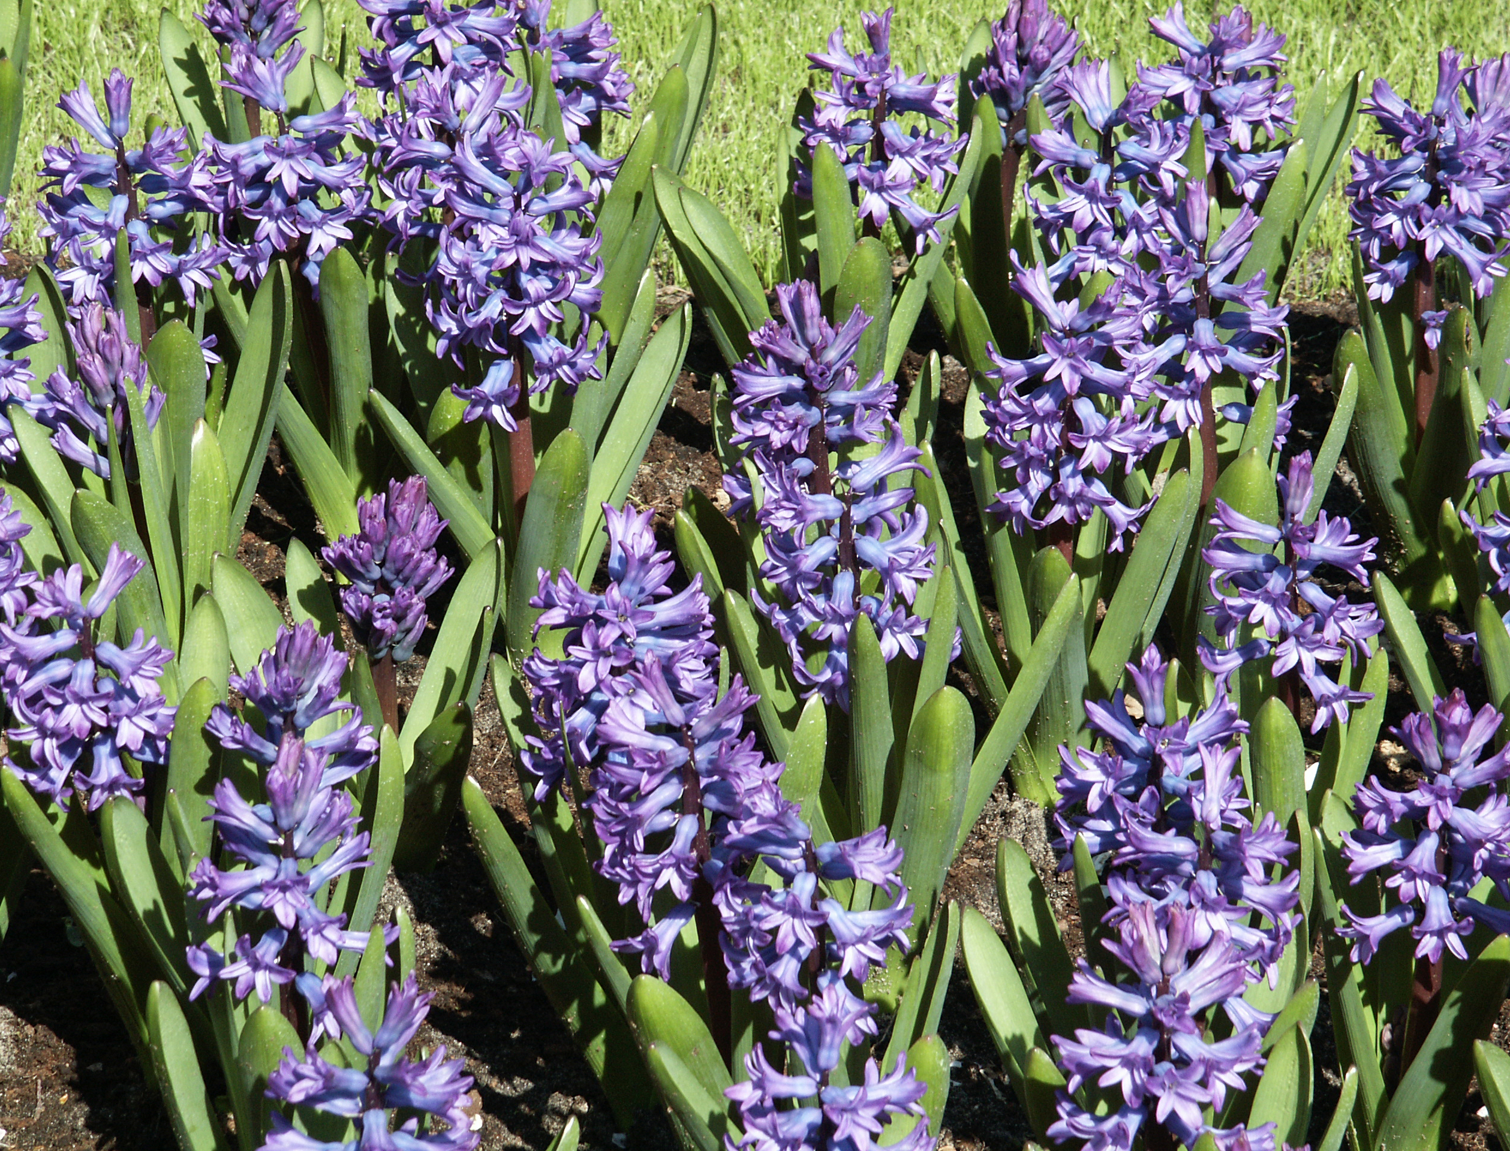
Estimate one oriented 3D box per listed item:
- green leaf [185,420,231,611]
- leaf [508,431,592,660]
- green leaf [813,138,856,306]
[{"bbox_3d":[-0.254,-0.025,4.003,0.019,0.112,0.014,2,33,-1],"label":"green leaf"},{"bbox_3d":[-0.094,-0.013,3.988,0.031,0.129,0.016,7,34,-3],"label":"leaf"},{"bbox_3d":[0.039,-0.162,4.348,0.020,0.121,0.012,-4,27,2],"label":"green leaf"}]

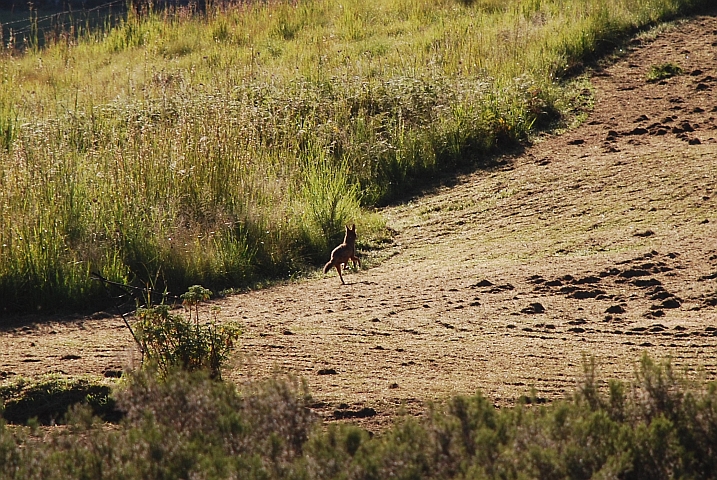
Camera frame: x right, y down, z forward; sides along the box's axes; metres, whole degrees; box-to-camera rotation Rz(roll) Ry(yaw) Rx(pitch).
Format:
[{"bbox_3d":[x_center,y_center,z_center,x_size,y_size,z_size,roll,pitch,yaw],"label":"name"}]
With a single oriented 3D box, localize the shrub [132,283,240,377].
[{"bbox_3d":[-1.783,0.964,42.000,1.100,1.020,1.000,0,7,0],"label":"shrub"}]

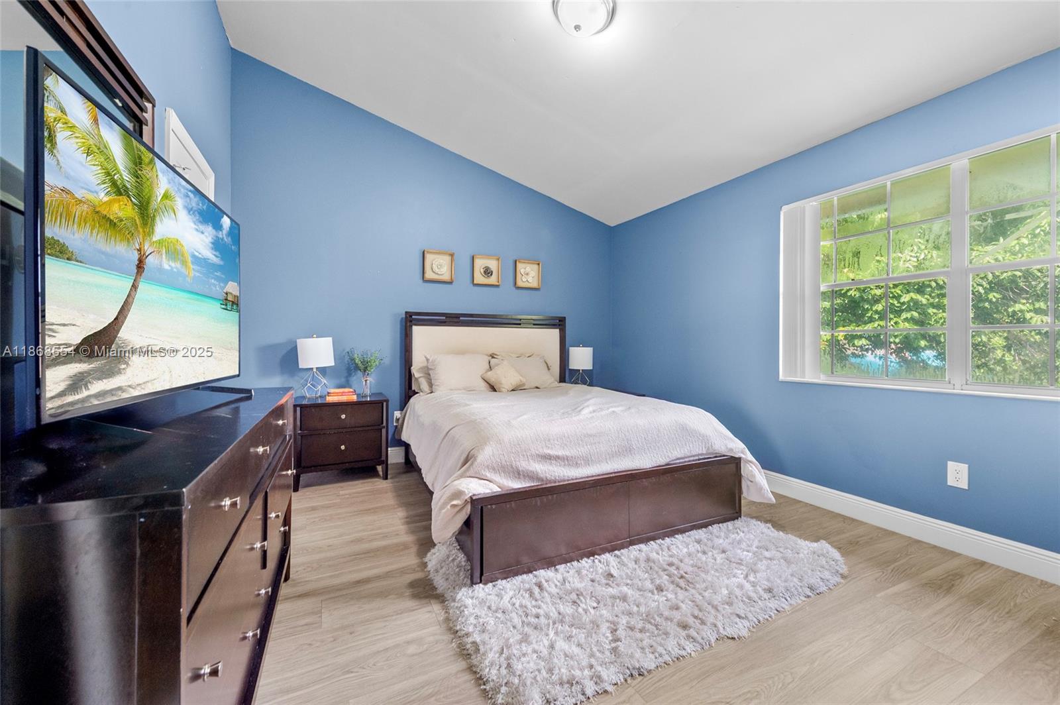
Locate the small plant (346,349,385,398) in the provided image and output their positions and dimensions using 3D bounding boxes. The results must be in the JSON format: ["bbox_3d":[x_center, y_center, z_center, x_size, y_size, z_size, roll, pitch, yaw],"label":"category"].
[{"bbox_3d":[-1.328,0.166,3.348,0.270,0.385,0.250,0,1,-27],"label":"small plant"}]

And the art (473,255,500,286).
[{"bbox_3d":[-0.413,-0.781,3.942,0.267,0.272,0.035,0,1,-27],"label":"art"}]

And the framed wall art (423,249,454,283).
[{"bbox_3d":[-0.825,-0.776,3.735,0.271,0.268,0.035,0,1,-27],"label":"framed wall art"}]

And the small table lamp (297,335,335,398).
[{"bbox_3d":[-1.659,0.111,3.198,0.250,0.495,0.250,0,1,-27],"label":"small table lamp"}]

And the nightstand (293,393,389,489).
[{"bbox_3d":[-1.465,0.668,3.207,0.635,0.618,0.413,0,1,-27],"label":"nightstand"}]

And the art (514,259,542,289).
[{"bbox_3d":[-0.018,-0.784,4.141,0.274,0.273,0.035,0,1,-27],"label":"art"}]

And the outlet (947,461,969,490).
[{"bbox_3d":[2.181,0.624,2.098,0.008,0.121,0.076,0,1,-27],"label":"outlet"}]

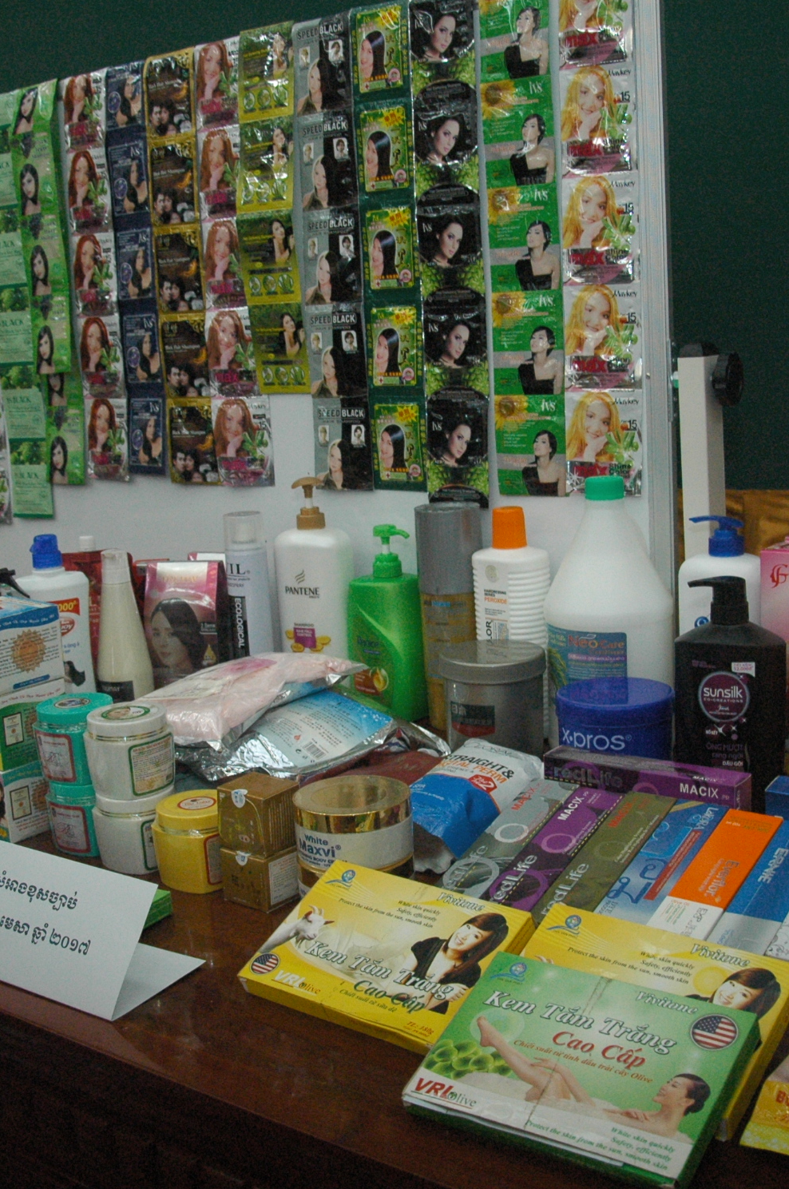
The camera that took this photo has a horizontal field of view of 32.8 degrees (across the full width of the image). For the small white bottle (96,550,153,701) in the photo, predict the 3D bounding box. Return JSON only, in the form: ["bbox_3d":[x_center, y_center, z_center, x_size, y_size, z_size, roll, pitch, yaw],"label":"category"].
[{"bbox_3d":[-0.344,0.051,1.710,0.073,0.215,0.060,-1,13,10],"label":"small white bottle"}]

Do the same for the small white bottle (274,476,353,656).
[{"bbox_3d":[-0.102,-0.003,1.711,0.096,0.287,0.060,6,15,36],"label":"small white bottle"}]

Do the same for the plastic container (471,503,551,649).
[{"bbox_3d":[0.132,0.035,1.554,0.086,0.271,0.086,1,13,19],"label":"plastic container"}]

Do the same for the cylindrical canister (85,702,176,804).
[{"bbox_3d":[-0.247,0.148,1.259,0.083,0.071,0.083,-6,13,-11],"label":"cylindrical canister"}]

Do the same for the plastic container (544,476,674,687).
[{"bbox_3d":[0.244,0.017,1.525,0.148,0.304,0.148,-3,12,1],"label":"plastic container"}]

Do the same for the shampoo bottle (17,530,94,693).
[{"bbox_3d":[-0.428,0.044,1.710,0.096,0.239,0.062,-6,13,-12],"label":"shampoo bottle"}]

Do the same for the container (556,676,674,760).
[{"bbox_3d":[0.252,0.152,1.526,0.133,0.084,0.133,0,11,9],"label":"container"}]

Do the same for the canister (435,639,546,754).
[{"bbox_3d":[0.115,0.129,1.550,0.124,0.128,0.124,-1,11,4],"label":"canister"}]

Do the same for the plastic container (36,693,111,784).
[{"bbox_3d":[-0.312,0.142,1.322,0.079,0.073,0.079,-5,12,-14],"label":"plastic container"}]

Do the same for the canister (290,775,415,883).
[{"bbox_3d":[-0.035,0.197,1.137,0.100,0.056,0.100,-2,11,-2],"label":"canister"}]

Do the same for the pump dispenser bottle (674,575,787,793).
[{"bbox_3d":[0.317,0.102,1.270,0.106,0.242,0.060,2,14,21],"label":"pump dispenser bottle"}]

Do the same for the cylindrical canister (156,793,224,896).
[{"bbox_3d":[-0.182,0.225,1.227,0.083,0.070,0.083,-3,12,1],"label":"cylindrical canister"}]

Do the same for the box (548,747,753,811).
[{"bbox_3d":[0.225,0.175,1.200,0.179,0.045,0.038,5,15,32],"label":"box"}]

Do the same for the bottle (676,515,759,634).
[{"bbox_3d":[0.354,0.048,1.442,0.093,0.267,0.061,9,17,44],"label":"bottle"}]

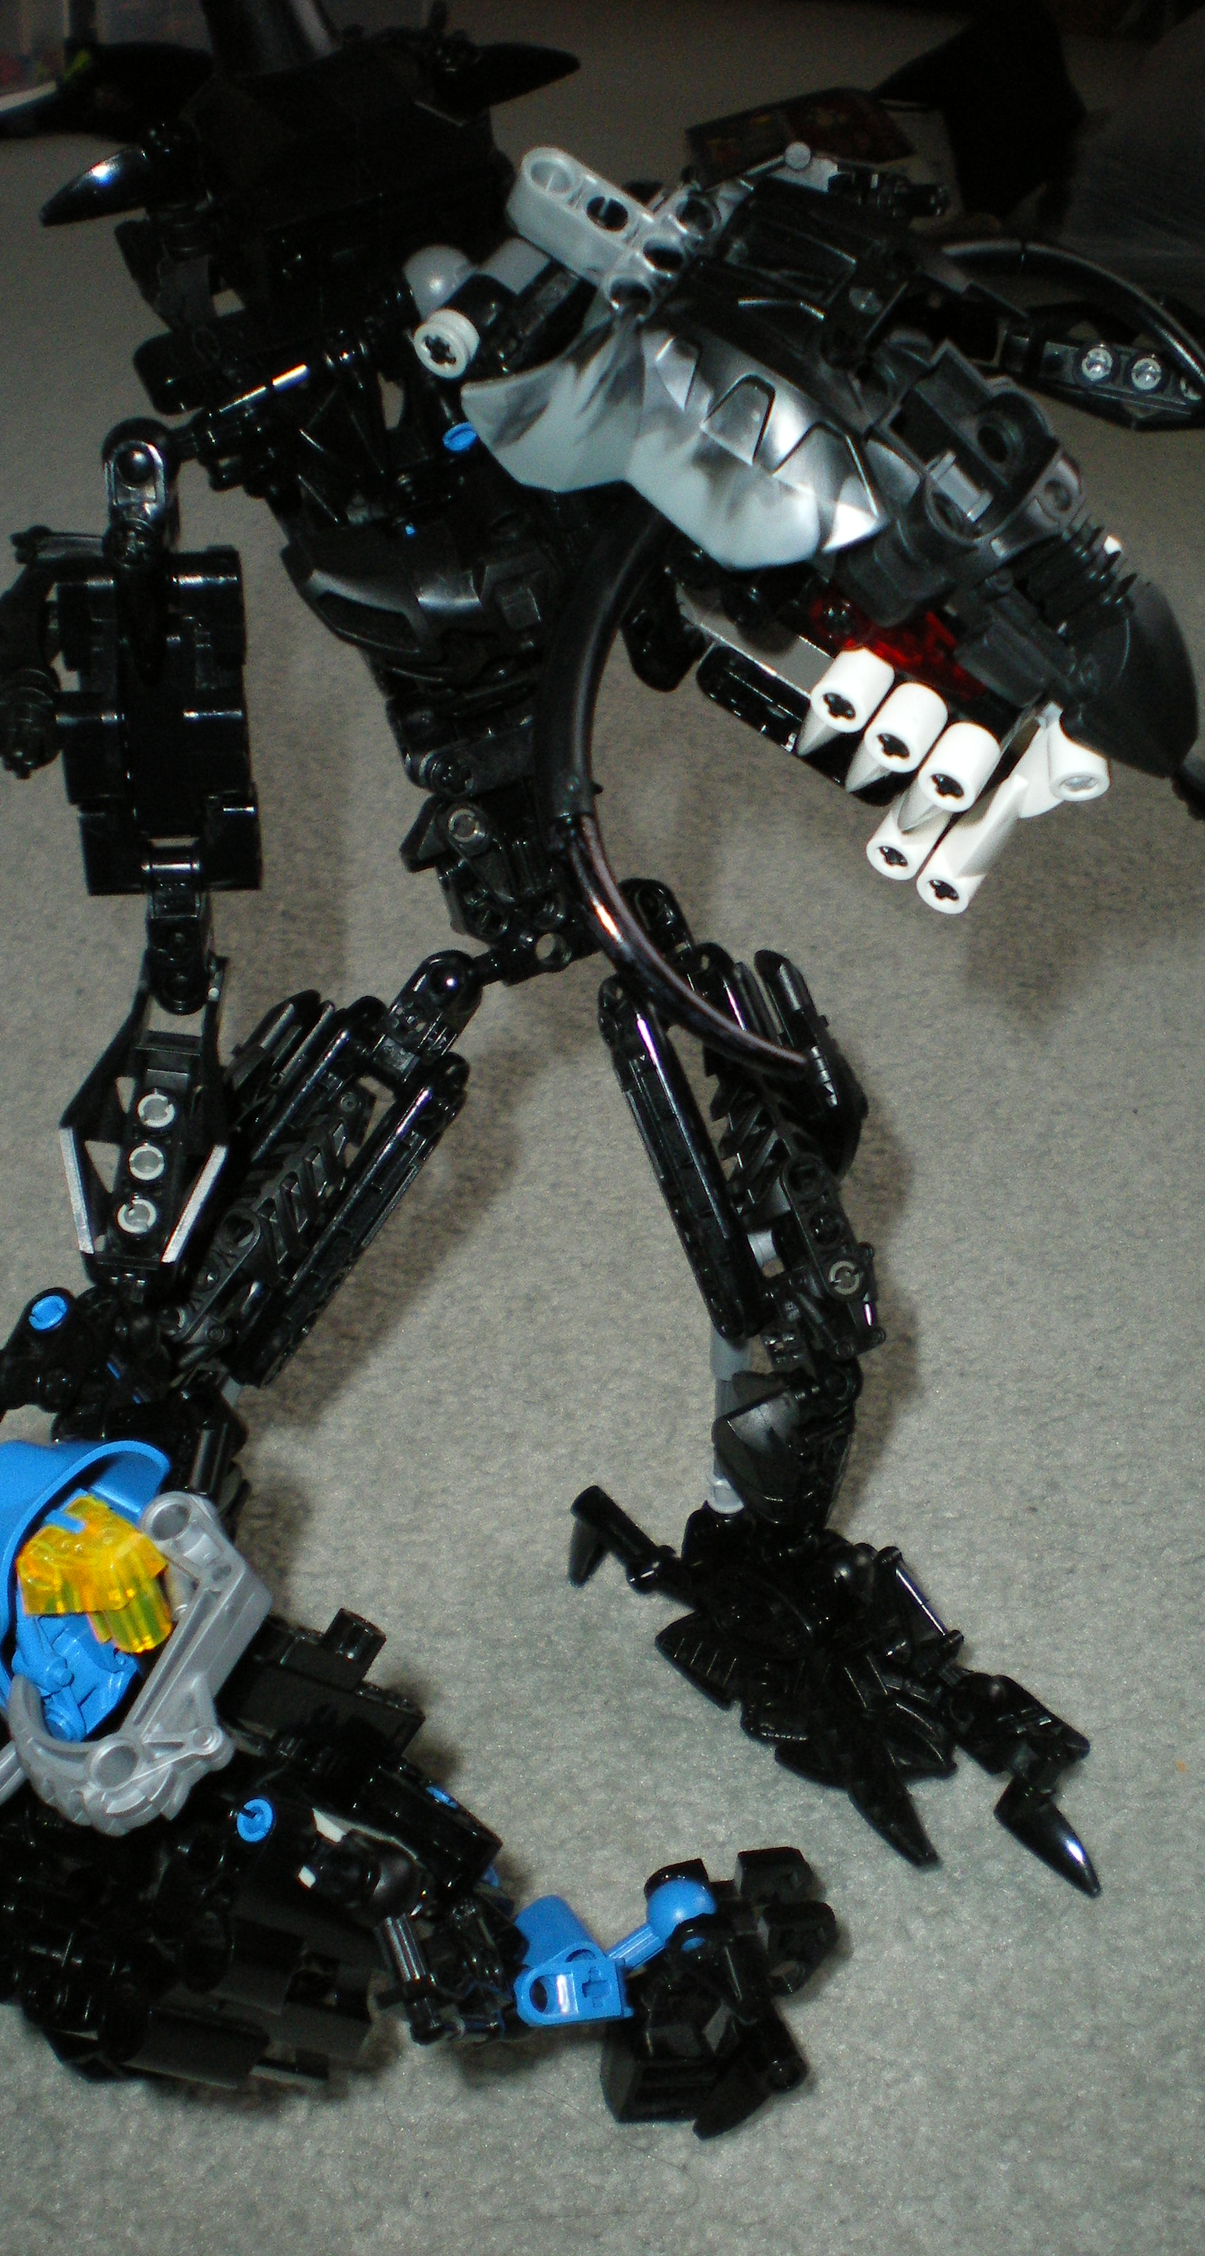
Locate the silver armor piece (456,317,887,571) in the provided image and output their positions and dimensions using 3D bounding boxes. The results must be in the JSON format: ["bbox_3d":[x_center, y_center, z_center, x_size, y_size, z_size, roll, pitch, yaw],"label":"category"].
[{"bbox_3d":[0.008,-0.077,0.269,0.049,0.027,0.019,36,11,-2],"label":"silver armor piece"}]

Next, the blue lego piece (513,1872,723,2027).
[{"bbox_3d":[0.002,0.115,0.328,0.034,0.018,0.017,-21,47,-23],"label":"blue lego piece"}]

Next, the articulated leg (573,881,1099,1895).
[{"bbox_3d":[0.038,0.044,0.362,0.056,0.138,0.116,-29,51,-30],"label":"articulated leg"}]

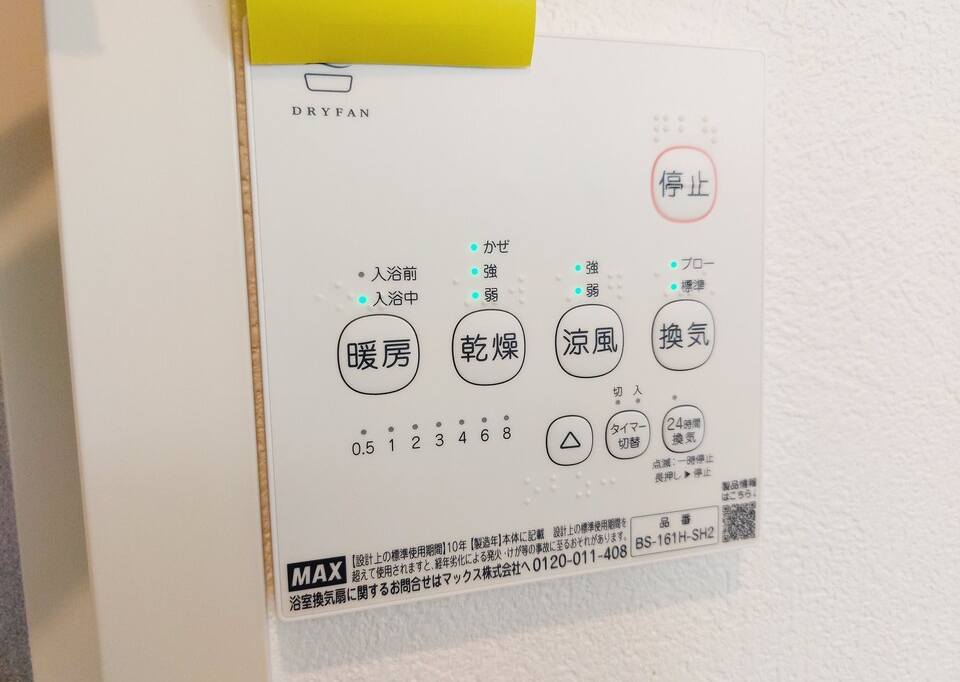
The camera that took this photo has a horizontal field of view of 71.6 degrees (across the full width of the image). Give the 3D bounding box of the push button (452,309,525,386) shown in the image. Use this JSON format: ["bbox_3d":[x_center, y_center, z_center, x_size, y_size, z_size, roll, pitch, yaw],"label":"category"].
[{"bbox_3d":[0.002,0.001,0.142,0.017,0.016,0.002,-3,6,-16],"label":"push button"}]

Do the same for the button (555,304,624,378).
[{"bbox_3d":[0.025,0.000,0.148,0.017,0.016,0.002,-3,6,-16],"label":"button"}]

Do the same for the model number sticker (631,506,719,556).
[{"bbox_3d":[0.047,0.046,0.159,0.024,0.010,0.001,-3,6,-16],"label":"model number sticker"}]

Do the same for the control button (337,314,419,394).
[{"bbox_3d":[-0.020,0.003,0.135,0.017,0.016,0.002,-3,6,-16],"label":"control button"}]

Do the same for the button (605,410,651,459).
[{"bbox_3d":[0.034,0.022,0.153,0.011,0.011,0.002,-3,6,-16],"label":"button"}]

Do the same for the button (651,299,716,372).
[{"bbox_3d":[0.048,-0.001,0.155,0.017,0.016,0.002,-3,6,-16],"label":"button"}]

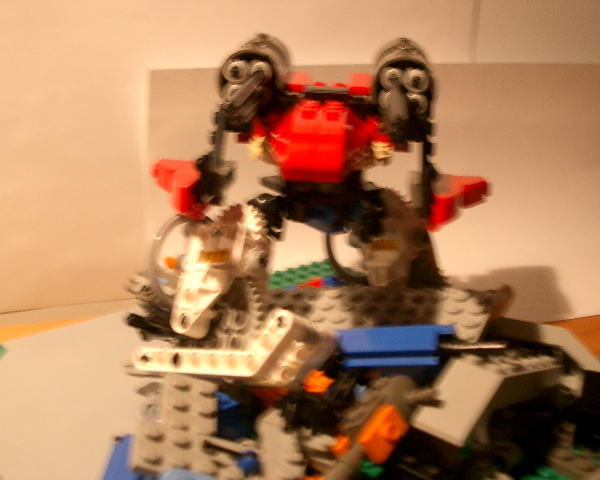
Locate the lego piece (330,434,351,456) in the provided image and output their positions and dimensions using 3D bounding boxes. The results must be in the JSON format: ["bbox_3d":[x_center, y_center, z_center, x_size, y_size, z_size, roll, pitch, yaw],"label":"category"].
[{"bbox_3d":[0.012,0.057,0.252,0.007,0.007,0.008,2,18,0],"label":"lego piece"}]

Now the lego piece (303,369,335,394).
[{"bbox_3d":[0.006,0.044,0.282,0.009,0.008,0.009,2,18,0],"label":"lego piece"}]

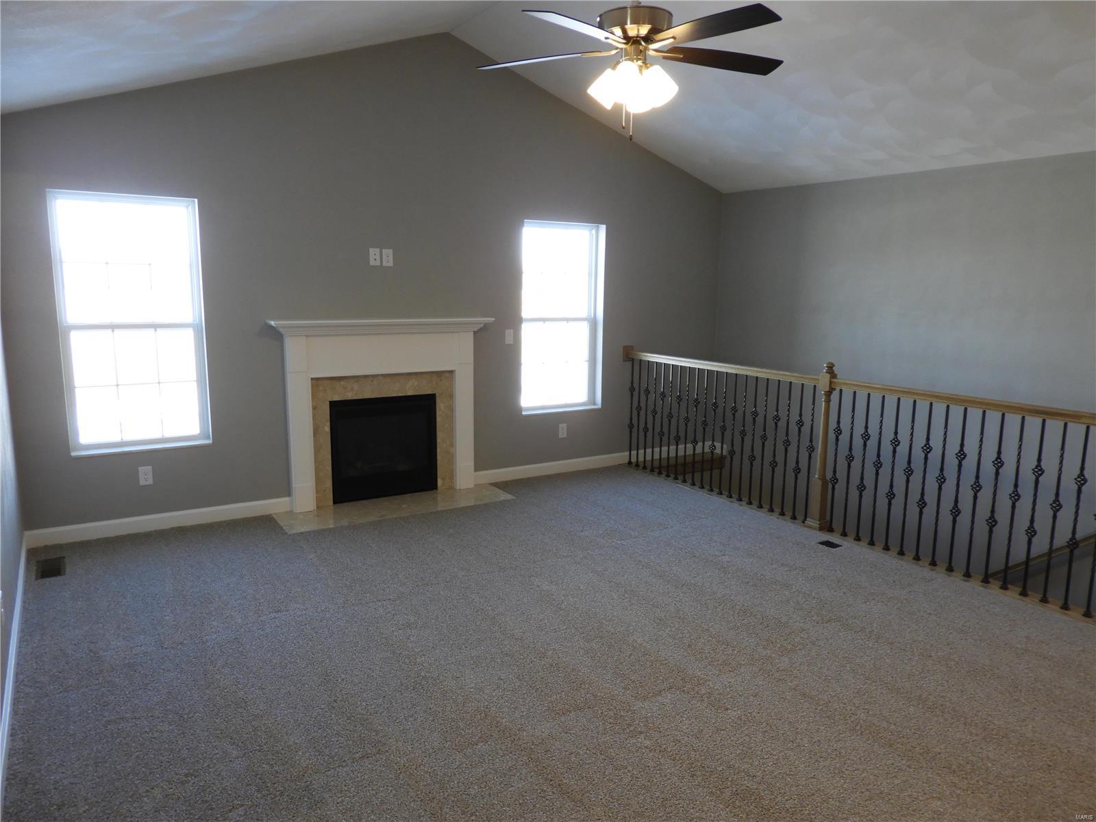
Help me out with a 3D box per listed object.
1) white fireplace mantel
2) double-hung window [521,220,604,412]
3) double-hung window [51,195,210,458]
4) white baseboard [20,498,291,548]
[{"bbox_3d":[-1.126,0.009,5.440,1.593,1.311,0.170,-5,11,-32],"label":"white fireplace mantel"},{"bbox_3d":[0.112,-0.762,6.255,0.783,1.523,0.100,-5,11,-32],"label":"double-hung window"},{"bbox_3d":[-2.515,-0.523,4.623,0.775,1.524,0.100,-5,11,-32],"label":"double-hung window"},{"bbox_3d":[-2.411,0.703,4.837,1.514,0.107,0.015,-5,11,-32],"label":"white baseboard"}]

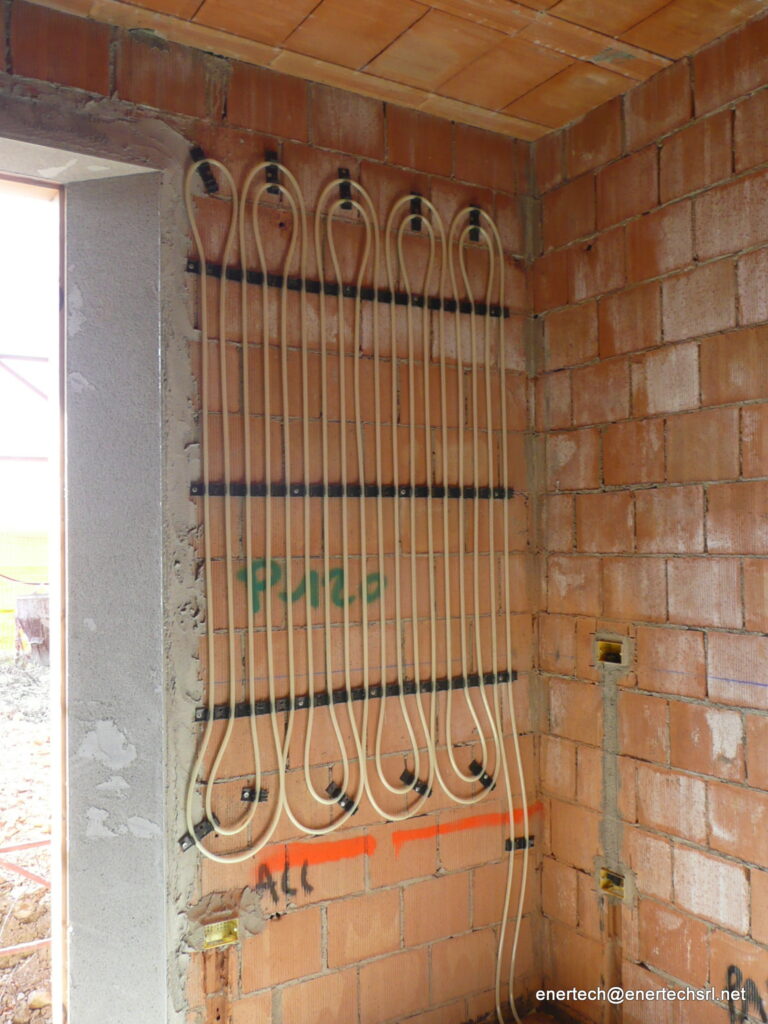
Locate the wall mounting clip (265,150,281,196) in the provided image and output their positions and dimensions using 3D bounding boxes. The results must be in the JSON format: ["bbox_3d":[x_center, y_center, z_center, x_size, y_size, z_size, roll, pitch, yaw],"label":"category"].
[{"bbox_3d":[-0.325,-0.988,2.414,0.039,0.124,0.024,0,-2,-29],"label":"wall mounting clip"}]

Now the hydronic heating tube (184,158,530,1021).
[{"bbox_3d":[-0.028,0.350,2.515,1.158,2.695,0.045,0,-2,-29],"label":"hydronic heating tube"}]

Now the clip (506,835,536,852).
[{"bbox_3d":[0.457,1.112,2.771,0.117,0.038,0.024,0,-2,-29],"label":"clip"}]

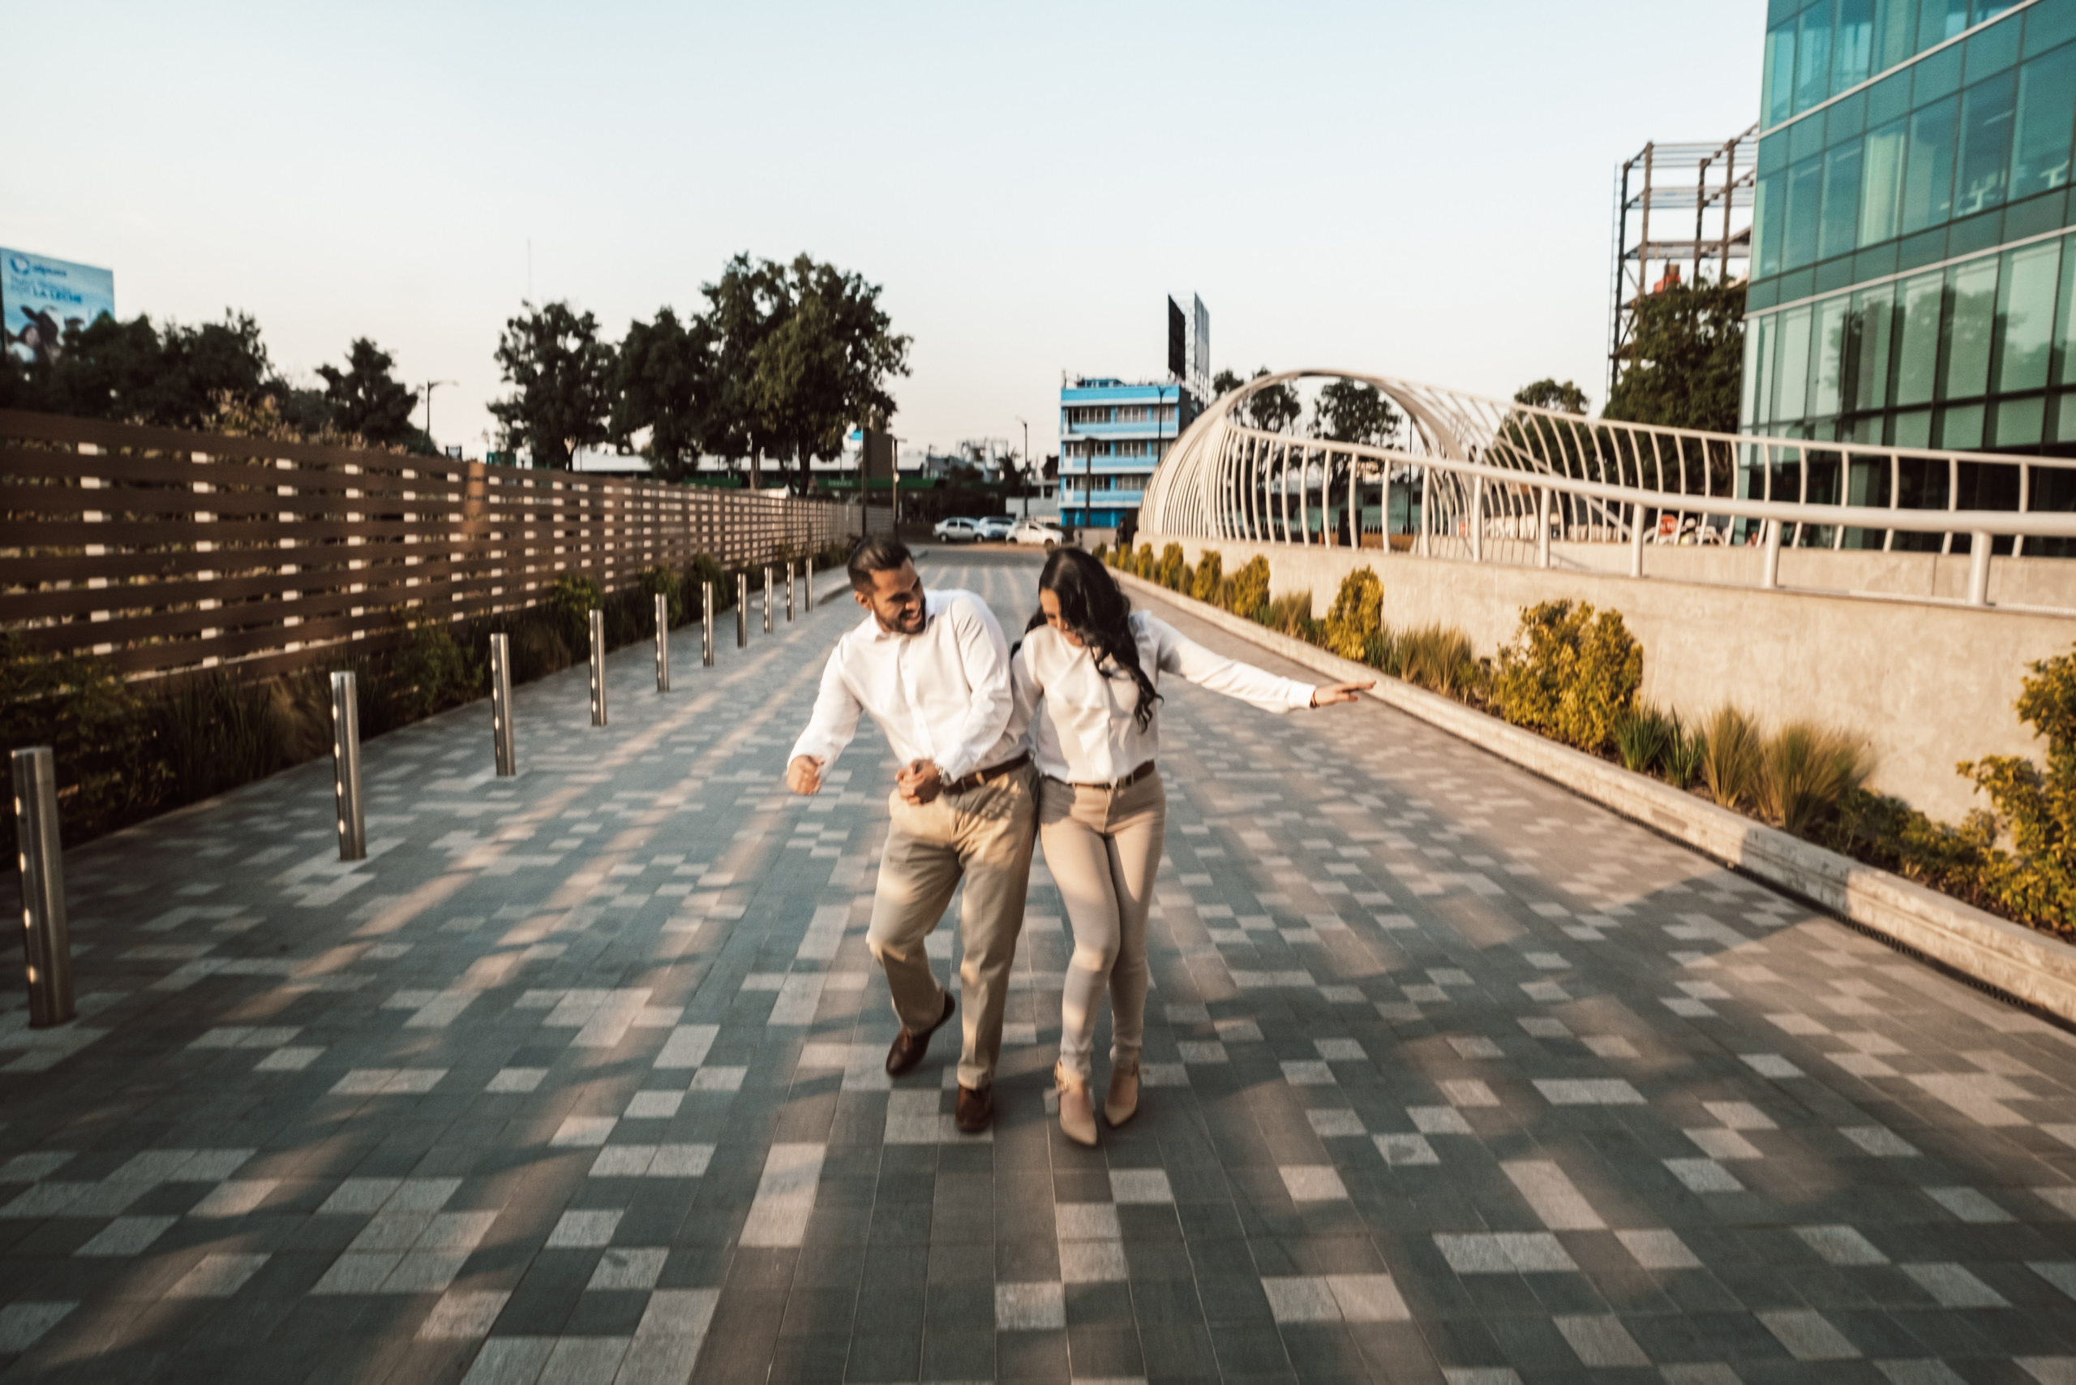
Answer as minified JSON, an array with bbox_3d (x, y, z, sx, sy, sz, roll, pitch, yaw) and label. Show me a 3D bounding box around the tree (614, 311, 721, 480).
[{"bbox_3d":[-16.409,-11.499,50.842,5.000,10.662,5.000,0,9,0],"label":"tree"}]

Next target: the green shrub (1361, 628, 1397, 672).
[{"bbox_3d":[3.500,-0.433,11.822,0.400,0.400,0.400,0,9,-2],"label":"green shrub"}]

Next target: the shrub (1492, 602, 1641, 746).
[{"bbox_3d":[3.756,-0.126,8.180,0.950,1.020,1.150,0,8,-2],"label":"shrub"}]

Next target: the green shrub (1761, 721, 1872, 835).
[{"bbox_3d":[3.931,0.430,5.830,0.470,0.540,0.470,1,6,-3],"label":"green shrub"}]

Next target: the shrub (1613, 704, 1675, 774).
[{"bbox_3d":[3.779,0.293,7.195,0.400,0.440,0.420,0,8,-2],"label":"shrub"}]

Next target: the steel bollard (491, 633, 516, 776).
[{"bbox_3d":[-3.524,0.079,7.599,0.118,0.931,0.118,0,9,0],"label":"steel bollard"}]

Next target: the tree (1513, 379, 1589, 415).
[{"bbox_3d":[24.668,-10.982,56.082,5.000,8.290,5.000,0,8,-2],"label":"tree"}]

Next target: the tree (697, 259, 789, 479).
[{"bbox_3d":[-11.779,-11.906,48.000,5.400,12.200,5.400,1,6,-3],"label":"tree"}]

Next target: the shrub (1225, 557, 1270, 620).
[{"bbox_3d":[3.334,-1.659,18.449,0.750,1.000,0.850,0,8,-2],"label":"shrub"}]

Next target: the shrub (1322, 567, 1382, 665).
[{"bbox_3d":[3.501,-0.854,12.800,0.580,1.000,0.580,1,6,-3],"label":"shrub"}]

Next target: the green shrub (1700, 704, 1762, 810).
[{"bbox_3d":[3.834,0.358,6.377,0.380,0.580,0.380,0,8,-2],"label":"green shrub"}]

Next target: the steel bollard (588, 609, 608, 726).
[{"bbox_3d":[-3.451,-0.188,9.066,0.103,0.900,0.103,1,6,-3],"label":"steel bollard"}]

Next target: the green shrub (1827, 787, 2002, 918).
[{"bbox_3d":[3.880,0.628,5.125,0.520,0.380,0.720,0,9,-2],"label":"green shrub"}]

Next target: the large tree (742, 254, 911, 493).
[{"bbox_3d":[-8.931,-11.950,48.411,7.200,12.335,7.200,0,8,-2],"label":"large tree"}]

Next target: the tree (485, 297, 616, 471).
[{"bbox_3d":[-21.336,-11.600,50.827,5.600,10.865,5.600,0,9,0],"label":"tree"}]

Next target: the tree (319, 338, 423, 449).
[{"bbox_3d":[-29.481,-10.828,50.946,4.700,9.304,4.700,0,9,0],"label":"tree"}]

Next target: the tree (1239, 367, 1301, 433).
[{"bbox_3d":[13.273,-13.622,66.704,4.100,10.032,4.100,0,9,0],"label":"tree"}]

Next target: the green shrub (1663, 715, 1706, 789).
[{"bbox_3d":[3.753,0.343,6.680,0.250,0.410,0.250,1,6,-3],"label":"green shrub"}]

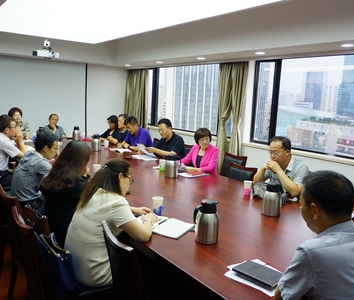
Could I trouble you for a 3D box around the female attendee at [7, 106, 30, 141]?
[{"bbox_3d":[-2.753,-0.064,5.904,0.460,1.280,0.750,-4,11,-37],"label":"female attendee"}]

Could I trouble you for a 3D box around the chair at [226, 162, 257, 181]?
[{"bbox_3d":[0.515,0.640,3.584,0.560,0.920,0.450,-5,11,-39],"label":"chair"}]

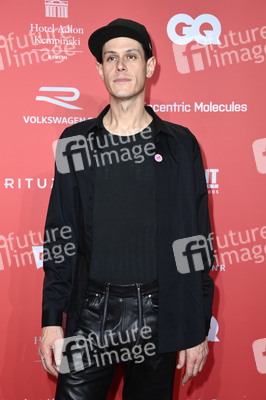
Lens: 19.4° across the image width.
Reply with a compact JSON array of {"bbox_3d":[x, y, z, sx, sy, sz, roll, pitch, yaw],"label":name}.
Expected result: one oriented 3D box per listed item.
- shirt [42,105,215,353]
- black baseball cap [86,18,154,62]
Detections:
[{"bbox_3d":[-0.015,0.090,2.500,0.530,0.775,0.290,0,4,11],"label":"shirt"},{"bbox_3d":[-0.035,-0.520,2.490,0.178,0.128,0.262,-6,-20,19],"label":"black baseball cap"}]

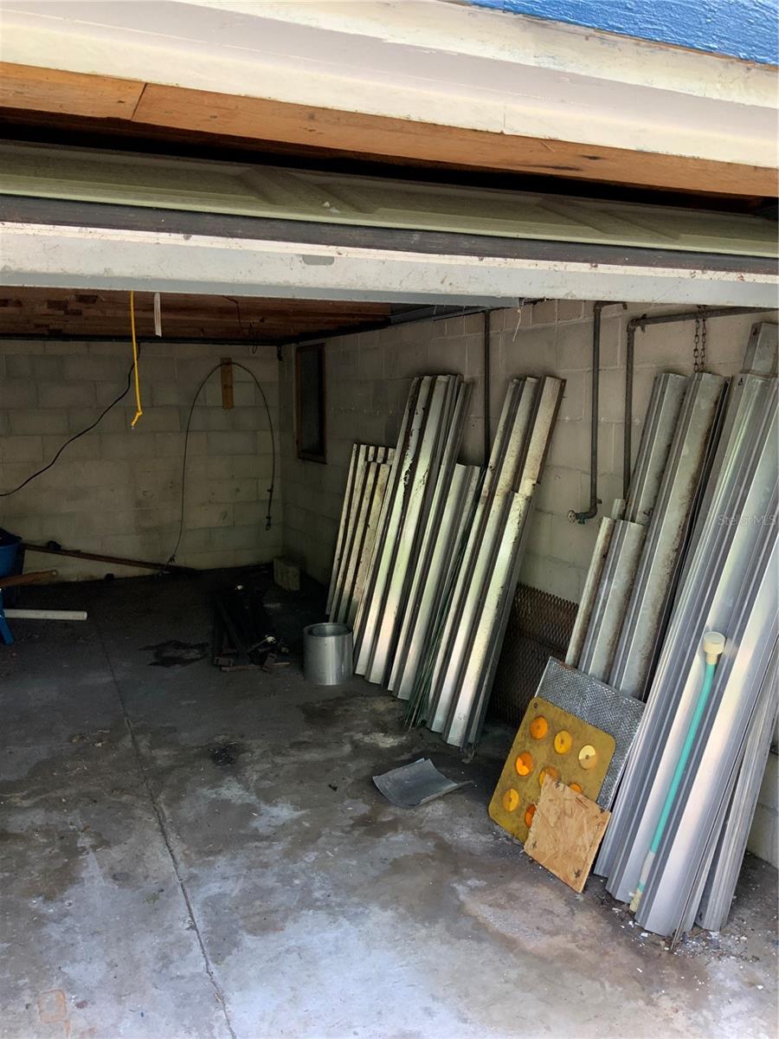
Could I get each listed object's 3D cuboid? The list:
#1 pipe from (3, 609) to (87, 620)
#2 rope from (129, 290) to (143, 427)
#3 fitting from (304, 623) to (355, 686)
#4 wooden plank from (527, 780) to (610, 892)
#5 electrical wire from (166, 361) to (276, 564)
[{"bbox_3d":[-2.380,0.628,5.756,0.800,0.059,0.059,1,9,7],"label":"pipe"},{"bbox_3d":[-0.612,-0.418,2.098,0.028,0.385,0.020,-4,9,-24],"label":"rope"},{"bbox_3d":[-0.320,0.699,4.536,0.253,0.255,0.253,0,9,0],"label":"fitting"},{"bbox_3d":[0.554,0.976,2.726,0.012,0.253,0.298,19,-2,-28],"label":"wooden plank"},{"bbox_3d":[-1.387,-0.469,7.145,0.960,1.645,0.080,-4,9,-24],"label":"electrical wire"}]

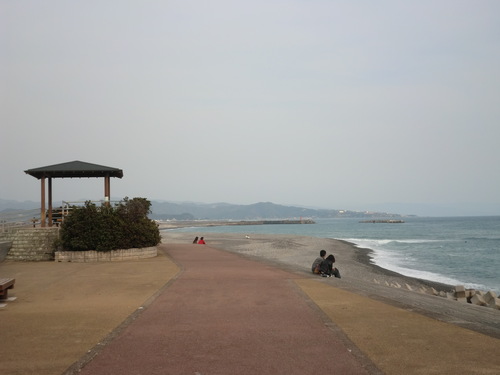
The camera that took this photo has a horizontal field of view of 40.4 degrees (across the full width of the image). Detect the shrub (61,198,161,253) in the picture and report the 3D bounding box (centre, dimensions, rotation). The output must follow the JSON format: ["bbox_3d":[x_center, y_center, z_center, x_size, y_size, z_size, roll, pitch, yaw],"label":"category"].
[{"bbox_3d":[-5.589,1.448,27.396,3.750,2.130,2.800,0,-3,-11],"label":"shrub"}]

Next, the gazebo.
[{"bbox_3d":[-7.725,0.279,30.359,4.000,2.936,4.100,0,-3,-11],"label":"gazebo"}]

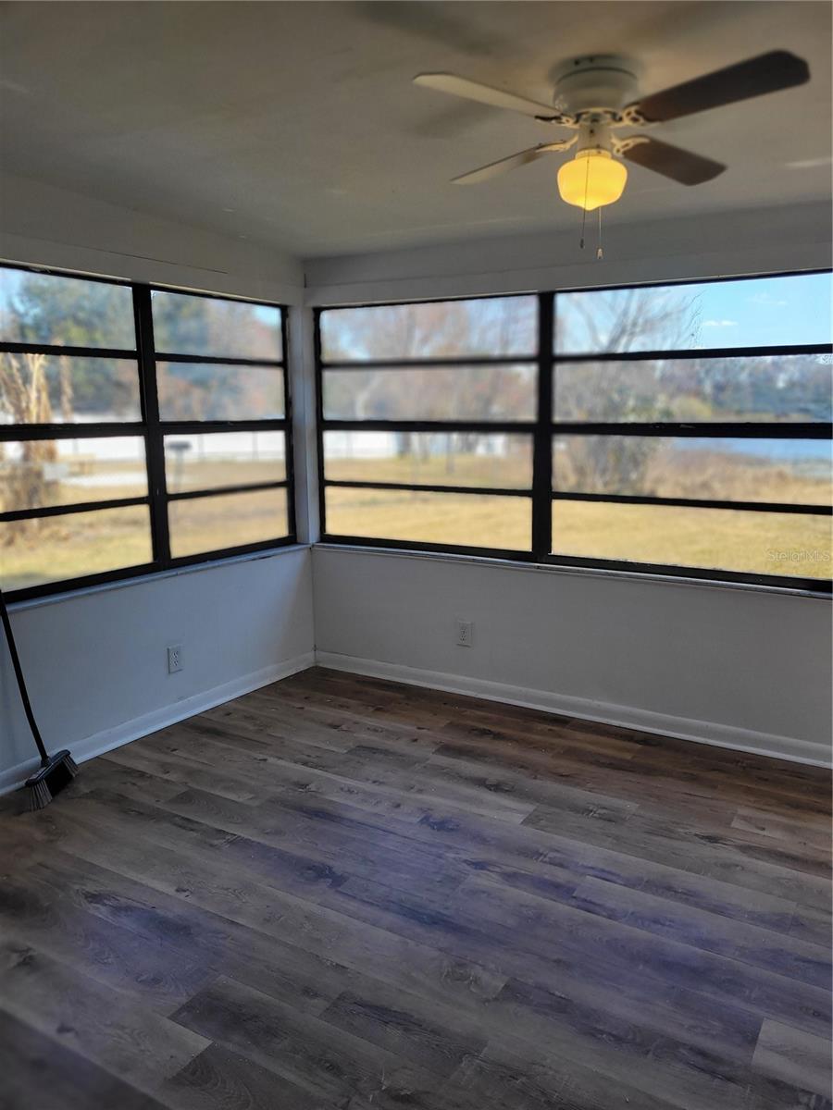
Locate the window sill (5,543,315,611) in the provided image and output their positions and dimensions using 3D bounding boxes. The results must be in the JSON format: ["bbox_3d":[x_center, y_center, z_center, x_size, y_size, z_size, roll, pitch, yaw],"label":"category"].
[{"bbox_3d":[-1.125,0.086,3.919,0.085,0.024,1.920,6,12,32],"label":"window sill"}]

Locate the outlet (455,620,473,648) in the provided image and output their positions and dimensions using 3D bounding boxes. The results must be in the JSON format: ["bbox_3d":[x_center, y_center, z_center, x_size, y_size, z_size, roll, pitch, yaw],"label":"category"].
[{"bbox_3d":[0.246,0.404,4.256,0.080,0.122,0.010,6,12,32],"label":"outlet"}]

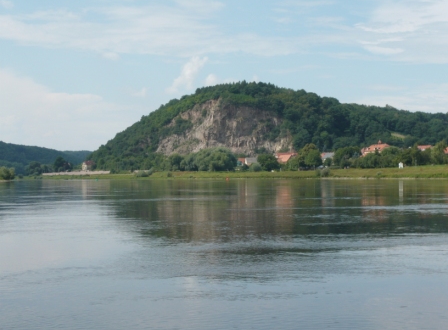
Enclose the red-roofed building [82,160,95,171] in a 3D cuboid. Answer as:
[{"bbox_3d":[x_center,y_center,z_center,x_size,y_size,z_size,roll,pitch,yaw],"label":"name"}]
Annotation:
[{"bbox_3d":[-128.755,1.140,971.504,9.500,10.800,10.000,0,-1,44],"label":"red-roofed building"}]

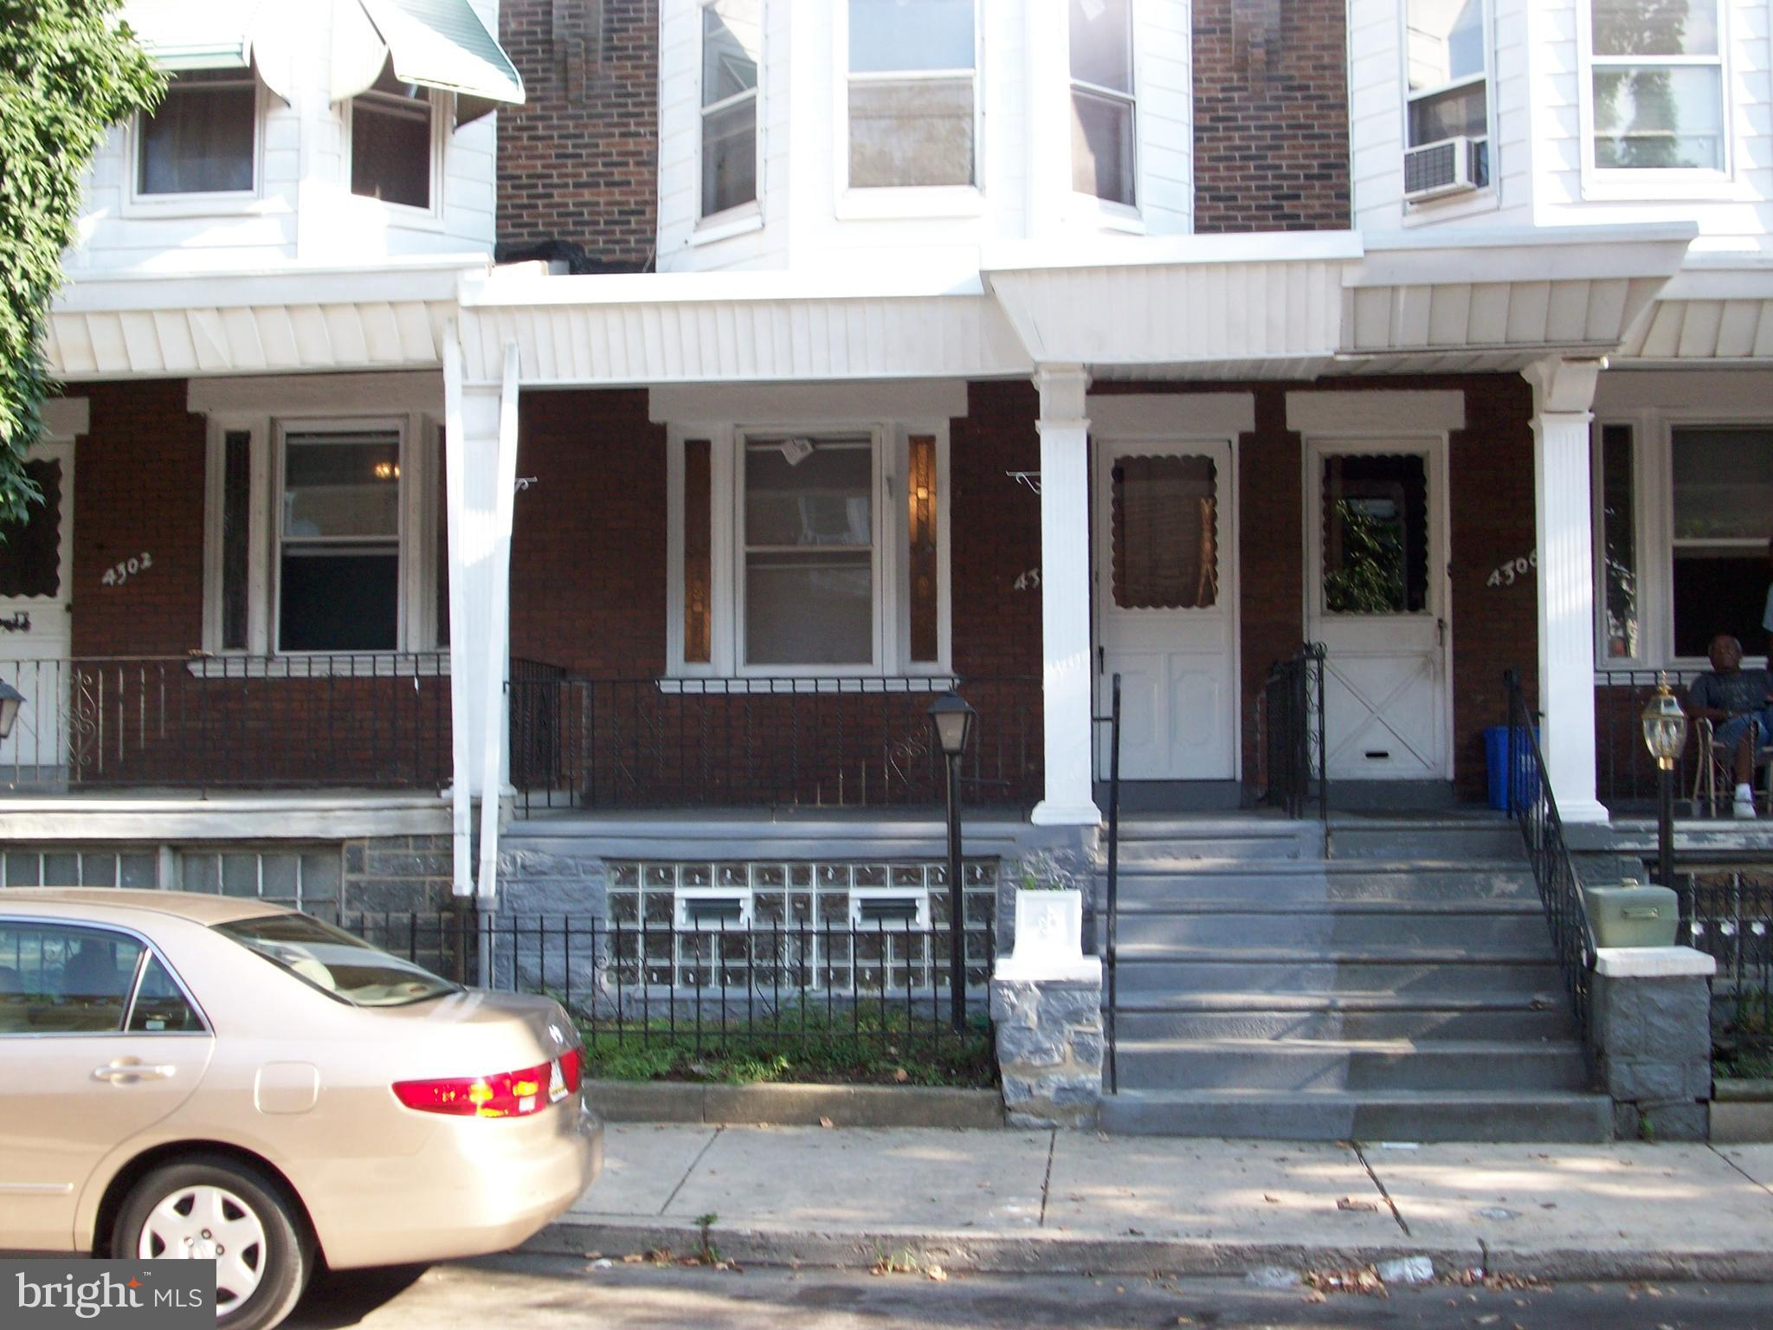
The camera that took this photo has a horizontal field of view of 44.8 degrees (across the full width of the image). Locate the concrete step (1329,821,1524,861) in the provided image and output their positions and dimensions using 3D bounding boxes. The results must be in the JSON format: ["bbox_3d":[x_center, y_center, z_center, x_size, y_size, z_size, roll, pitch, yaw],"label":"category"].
[{"bbox_3d":[2.950,0.969,11.859,1.065,0.213,0.300,0,-3,3],"label":"concrete step"}]

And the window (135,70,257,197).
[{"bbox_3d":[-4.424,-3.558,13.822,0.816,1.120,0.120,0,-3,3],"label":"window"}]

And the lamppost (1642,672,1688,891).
[{"bbox_3d":[3.900,0.912,10.751,0.220,1.750,0.220,0,-3,3],"label":"lamppost"}]

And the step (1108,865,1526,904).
[{"bbox_3d":[2.216,1.141,11.236,2.240,0.190,0.300,0,-3,5],"label":"step"}]

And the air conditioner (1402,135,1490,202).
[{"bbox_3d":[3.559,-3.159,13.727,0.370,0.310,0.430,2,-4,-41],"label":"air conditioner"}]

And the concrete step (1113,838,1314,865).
[{"bbox_3d":[1.806,1.008,11.927,1.152,0.161,0.300,0,-3,3],"label":"concrete step"}]

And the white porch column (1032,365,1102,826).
[{"bbox_3d":[0.983,-0.369,11.726,0.381,2.467,0.370,0,-3,5],"label":"white porch column"}]

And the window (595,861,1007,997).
[{"bbox_3d":[-0.465,1.420,11.765,2.149,0.713,0.090,0,-3,5],"label":"window"}]

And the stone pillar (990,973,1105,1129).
[{"bbox_3d":[0.751,1.781,10.047,0.523,0.696,0.460,0,-3,5],"label":"stone pillar"}]

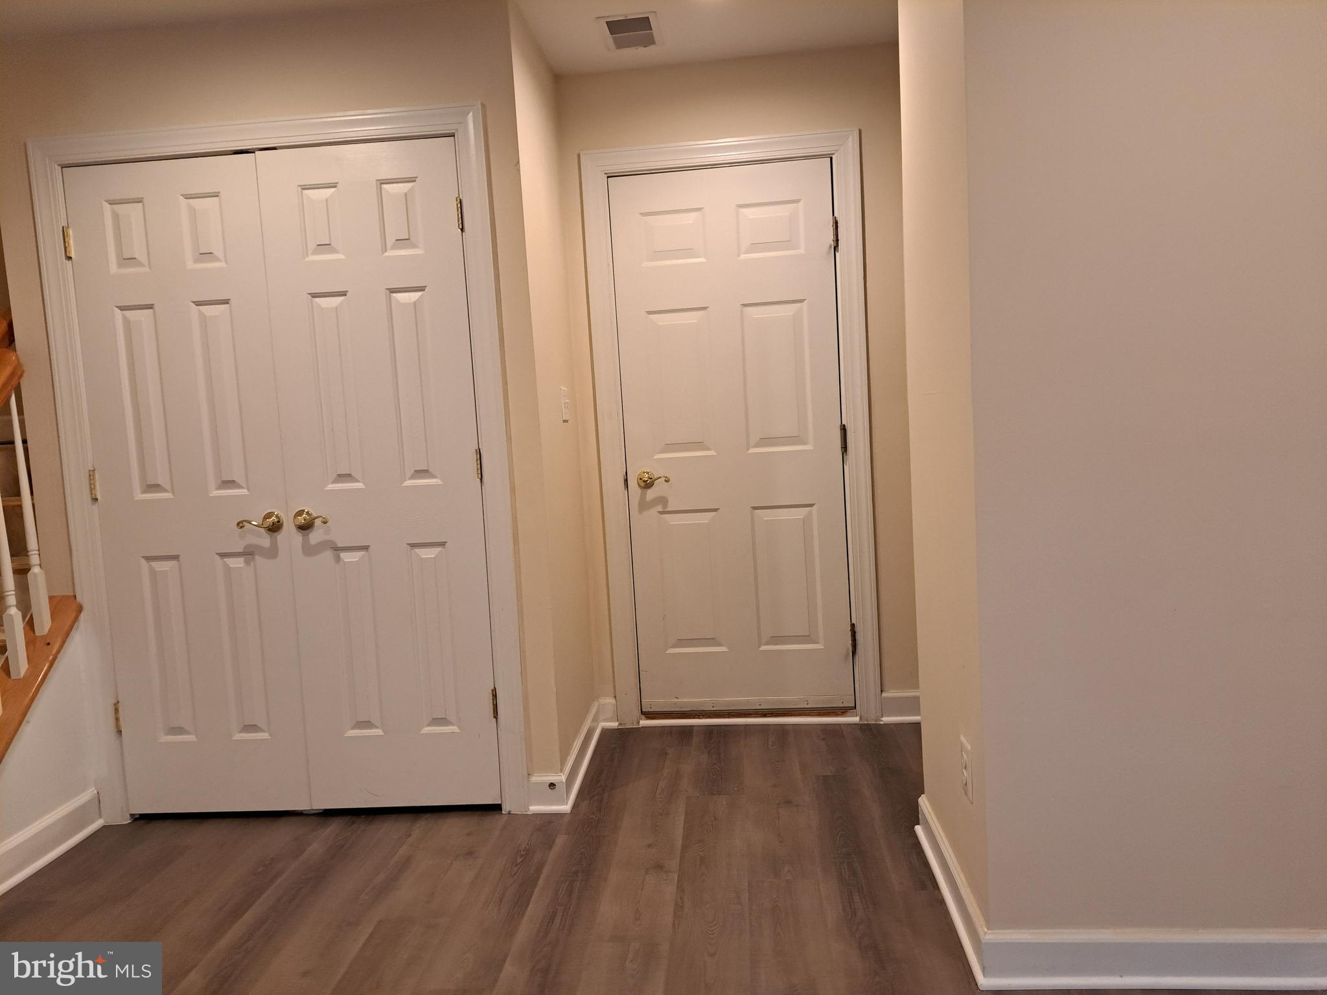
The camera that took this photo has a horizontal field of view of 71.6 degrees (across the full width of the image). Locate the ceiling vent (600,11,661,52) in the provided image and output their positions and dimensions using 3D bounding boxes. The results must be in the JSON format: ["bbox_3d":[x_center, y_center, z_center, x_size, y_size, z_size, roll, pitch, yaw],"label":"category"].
[{"bbox_3d":[-0.104,-1.526,3.040,0.193,0.020,0.264,-3,5,5],"label":"ceiling vent"}]

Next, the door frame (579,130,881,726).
[{"bbox_3d":[0.265,-0.213,3.455,1.005,2.164,0.090,-3,5,5],"label":"door frame"}]

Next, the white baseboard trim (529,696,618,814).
[{"bbox_3d":[-0.293,0.871,3.179,0.172,0.118,0.775,-3,5,5],"label":"white baseboard trim"}]

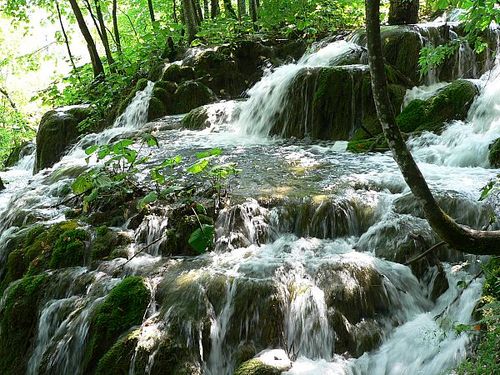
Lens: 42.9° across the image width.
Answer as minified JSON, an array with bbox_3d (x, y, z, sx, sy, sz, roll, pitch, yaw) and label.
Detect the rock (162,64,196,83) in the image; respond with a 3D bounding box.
[{"bbox_3d":[-0.965,-1.561,8.700,0.451,0.241,0.420,0,11,0],"label":"rock"}]

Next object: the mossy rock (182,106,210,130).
[{"bbox_3d":[-0.631,-0.826,7.500,0.321,0.301,0.360,0,11,0],"label":"mossy rock"}]

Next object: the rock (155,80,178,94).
[{"bbox_3d":[-1.091,-1.306,8.300,0.304,0.179,0.320,0,11,0],"label":"rock"}]

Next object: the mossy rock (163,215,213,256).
[{"bbox_3d":[-0.435,0.340,4.500,0.357,0.291,0.320,0,11,0],"label":"mossy rock"}]

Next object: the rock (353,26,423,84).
[{"bbox_3d":[1.861,-1.786,8.600,0.919,0.769,0.850,0,11,0],"label":"rock"}]

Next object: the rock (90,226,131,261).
[{"bbox_3d":[-0.966,0.388,4.400,0.269,0.231,0.270,0,11,0],"label":"rock"}]

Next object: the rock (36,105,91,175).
[{"bbox_3d":[-1.829,-0.468,6.200,0.530,0.631,0.550,0,11,0],"label":"rock"}]

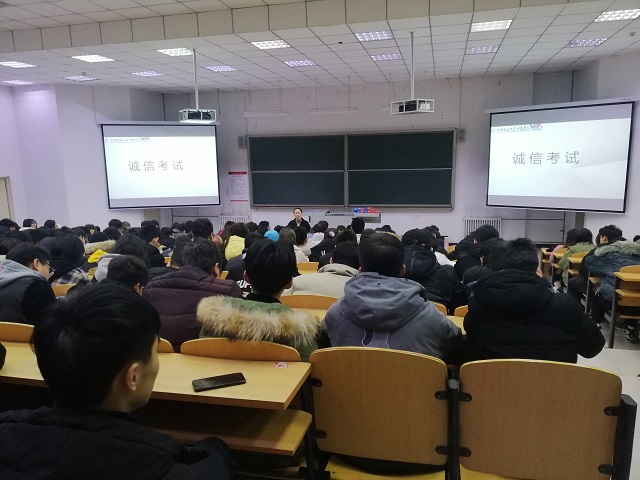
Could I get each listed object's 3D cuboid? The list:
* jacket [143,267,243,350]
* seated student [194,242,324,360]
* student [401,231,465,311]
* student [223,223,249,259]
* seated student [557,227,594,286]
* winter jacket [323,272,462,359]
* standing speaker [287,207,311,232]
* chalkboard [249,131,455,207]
[{"bbox_3d":[-0.620,0.414,2.263,0.540,0.600,0.520,1,10,14],"label":"jacket"},{"bbox_3d":[-0.179,0.558,2.164,0.530,1.170,0.660,1,10,14],"label":"seated student"},{"bbox_3d":[0.606,0.517,2.892,0.510,1.215,0.650,1,10,14],"label":"student"},{"bbox_3d":[-0.898,0.392,5.426,0.480,1.220,0.720,1,10,14],"label":"student"},{"bbox_3d":[3.638,0.384,6.831,0.500,1.160,0.650,1,10,14],"label":"seated student"},{"bbox_3d":[0.287,0.416,1.936,0.520,0.645,0.500,1,10,14],"label":"winter jacket"},{"bbox_3d":[-0.433,0.145,9.975,0.480,1.630,0.320,1,10,14],"label":"standing speaker"},{"bbox_3d":[0.762,-1.902,13.229,5.750,2.060,0.120,1,10,14],"label":"chalkboard"}]

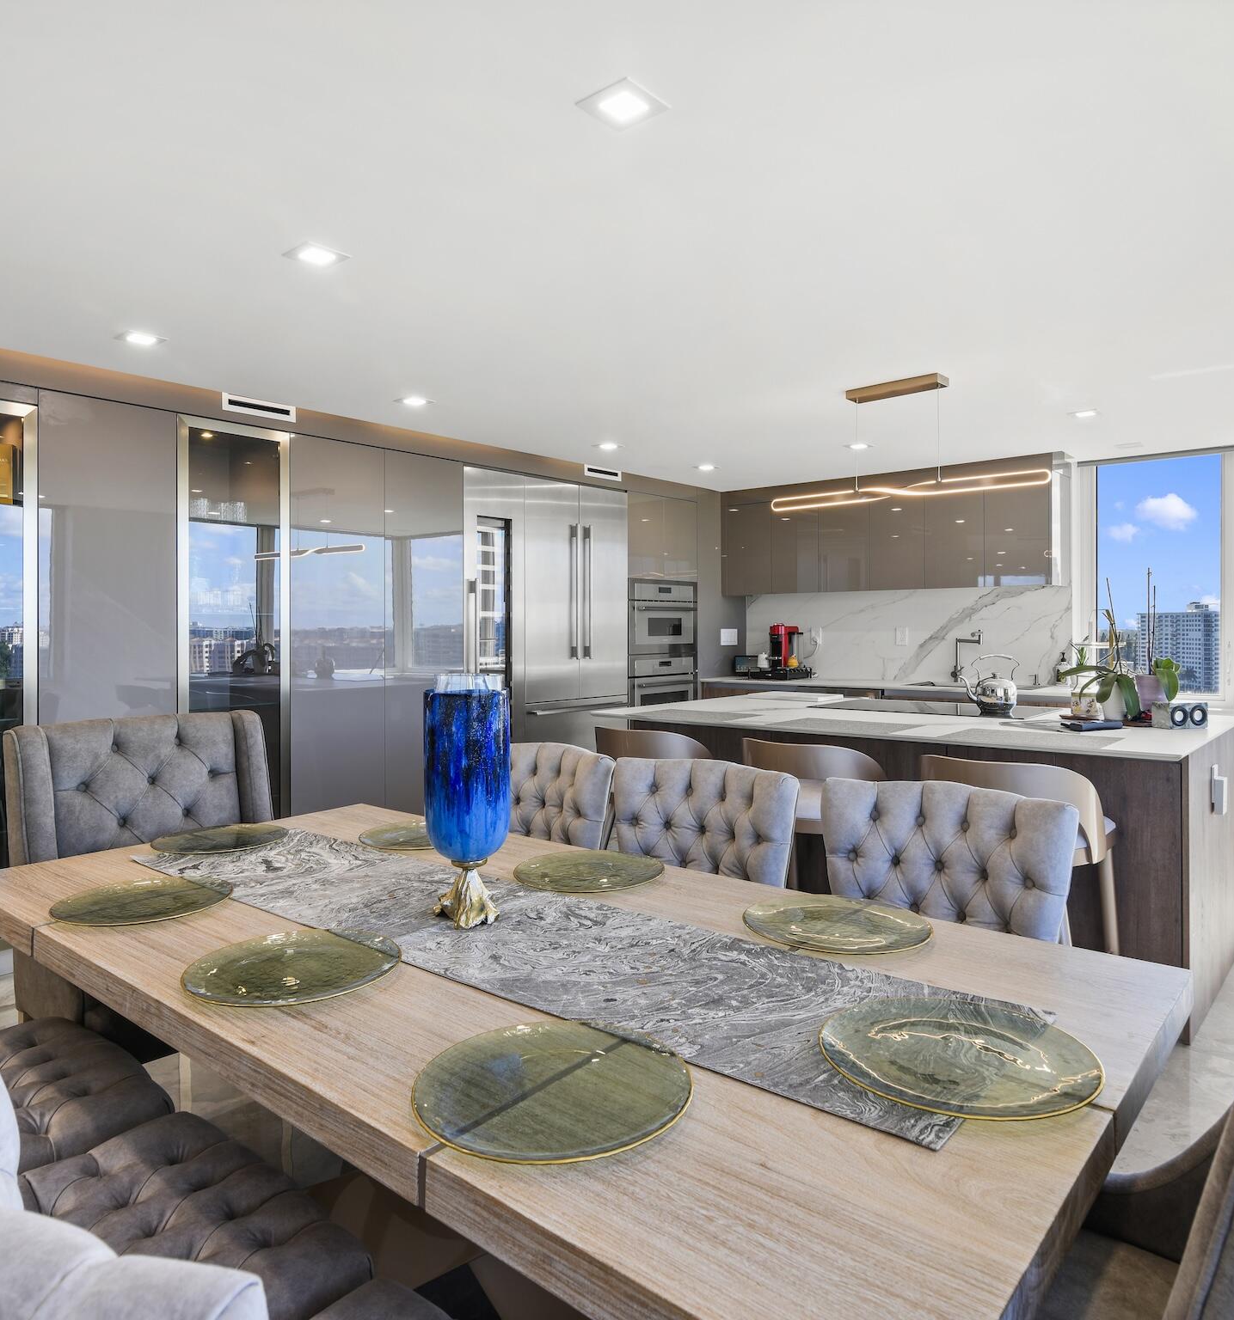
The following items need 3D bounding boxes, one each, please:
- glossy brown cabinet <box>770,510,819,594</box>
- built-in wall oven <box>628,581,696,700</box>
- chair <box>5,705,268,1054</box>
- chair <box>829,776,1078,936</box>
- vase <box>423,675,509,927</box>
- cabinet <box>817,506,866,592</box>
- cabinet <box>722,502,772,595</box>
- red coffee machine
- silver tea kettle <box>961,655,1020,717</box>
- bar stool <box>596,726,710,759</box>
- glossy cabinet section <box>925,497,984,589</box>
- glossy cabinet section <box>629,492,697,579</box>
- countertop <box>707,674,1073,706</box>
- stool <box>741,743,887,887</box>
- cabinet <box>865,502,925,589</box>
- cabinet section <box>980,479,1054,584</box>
[{"bbox_3d":[1.393,-0.827,6.491,0.394,0.692,0.309,1,2,42],"label":"glossy brown cabinet"},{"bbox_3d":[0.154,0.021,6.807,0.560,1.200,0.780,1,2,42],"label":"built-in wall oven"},{"bbox_3d":[-1.341,0.714,2.662,0.690,1.030,0.700,1,2,41],"label":"chair"},{"bbox_3d":[0.481,0.746,1.639,0.522,0.955,0.618,1,2,42],"label":"chair"},{"bbox_3d":[-0.295,0.268,1.722,0.170,0.465,0.170,0,1,0],"label":"vase"},{"bbox_3d":[1.780,-0.845,6.563,0.420,0.690,0.360,1,2,42],"label":"cabinet"},{"bbox_3d":[1.084,-0.837,6.767,0.436,0.692,0.309,1,2,42],"label":"cabinet"},{"bbox_3d":[1.328,-0.097,6.930,0.170,0.350,0.330,1,2,42],"label":"red coffee machine"},{"bbox_3d":[1.625,0.114,3.829,0.255,0.275,0.170,0,1,6],"label":"silver tea kettle"},{"bbox_3d":[0.201,0.743,3.990,0.510,0.880,0.510,1,2,42],"label":"bar stool"},{"bbox_3d":[2.280,-0.797,5.787,0.379,0.663,0.350,1,1,40],"label":"glossy cabinet section"},{"bbox_3d":[0.126,-0.859,6.418,0.560,0.575,0.779,1,2,42],"label":"glossy cabinet section"},{"bbox_3d":[1.749,0.191,5.962,2.470,0.052,0.589,1,2,42],"label":"countertop"},{"bbox_3d":[0.761,0.760,3.487,0.510,0.880,0.510,1,2,42],"label":"stool"},{"bbox_3d":[1.973,-0.808,5.975,0.375,0.692,0.309,1,2,42],"label":"cabinet"},{"bbox_3d":[2.582,-0.791,5.548,0.390,0.662,0.350,1,1,40],"label":"cabinet section"}]

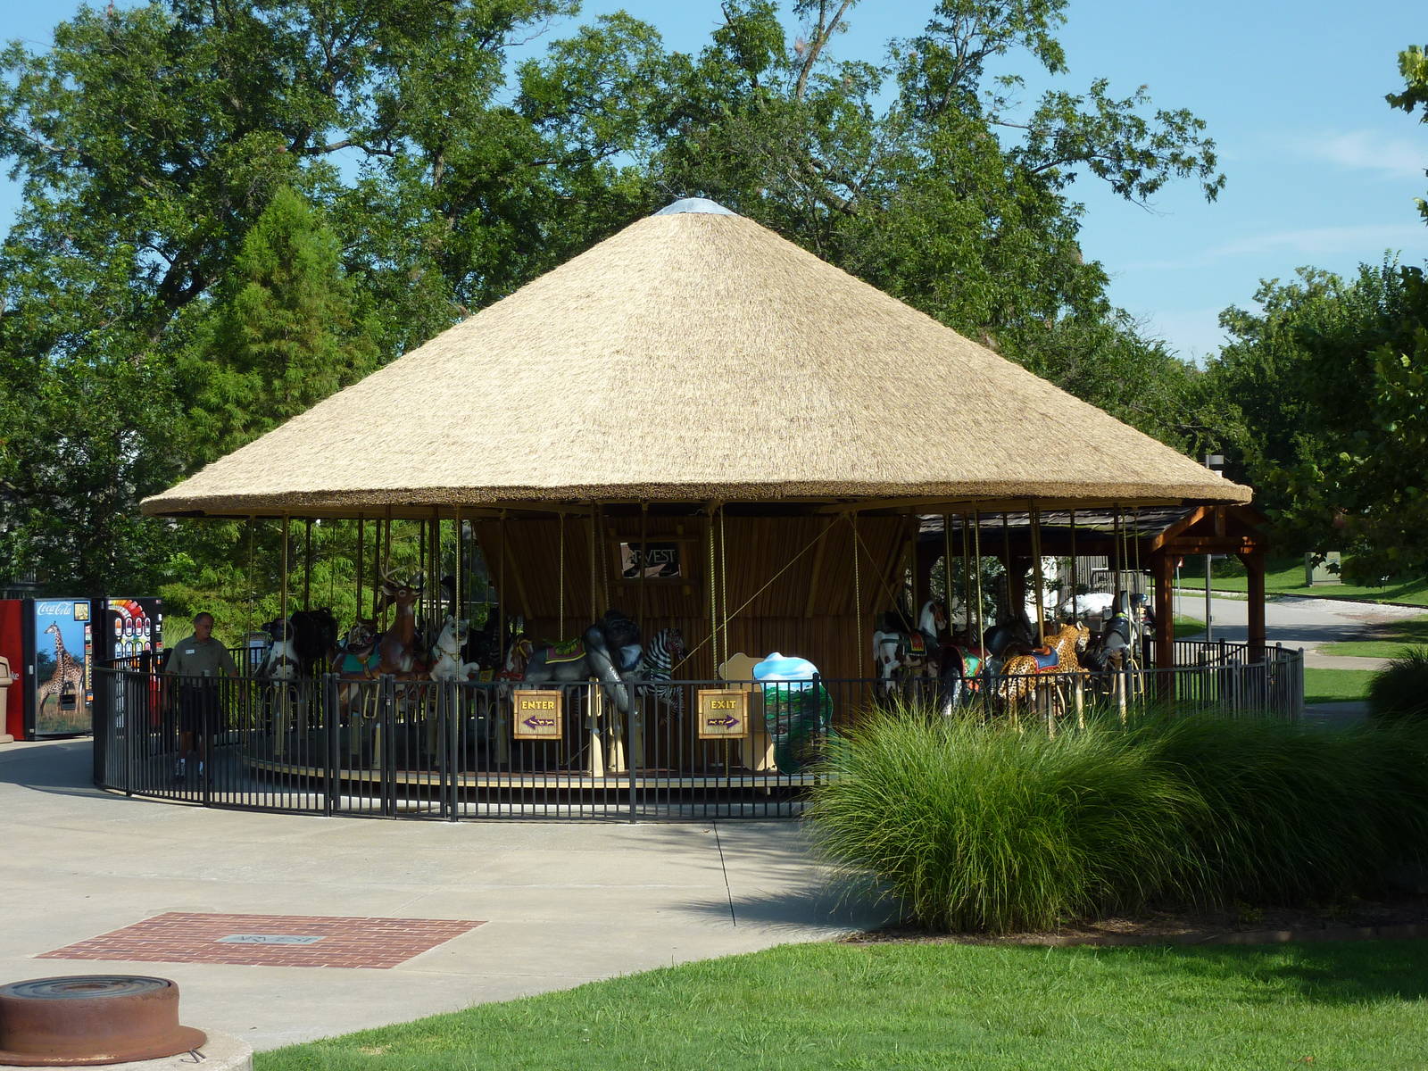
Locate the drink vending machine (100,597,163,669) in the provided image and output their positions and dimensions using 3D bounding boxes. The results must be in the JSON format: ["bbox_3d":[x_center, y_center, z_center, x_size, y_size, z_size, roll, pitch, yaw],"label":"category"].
[{"bbox_3d":[-8.521,1.839,34.683,0.850,1.920,0.970,-1,-1,38],"label":"drink vending machine"}]

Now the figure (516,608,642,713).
[{"bbox_3d":[-1.297,1.232,23.686,1.120,1.030,0.600,-1,-1,13],"label":"figure"}]

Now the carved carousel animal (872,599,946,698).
[{"bbox_3d":[2.100,1.242,26.186,0.370,1.060,1.080,-1,-1,41],"label":"carved carousel animal"}]

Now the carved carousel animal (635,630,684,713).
[{"bbox_3d":[-0.866,1.391,24.384,1.150,0.950,0.380,-1,-1,10],"label":"carved carousel animal"}]

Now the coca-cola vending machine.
[{"bbox_3d":[-9.267,1.833,33.743,0.850,1.920,0.970,-1,-1,38],"label":"coca-cola vending machine"}]

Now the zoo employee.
[{"bbox_3d":[-5.587,1.752,26.503,0.680,1.830,0.420,0,-1,-21],"label":"zoo employee"}]

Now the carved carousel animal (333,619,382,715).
[{"bbox_3d":[-3.747,1.390,25.584,0.480,0.980,1.150,0,-1,-37],"label":"carved carousel animal"}]

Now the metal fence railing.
[{"bbox_3d":[-0.172,2.000,28.379,13.700,1.290,13.700,0,-1,0],"label":"metal fence railing"}]

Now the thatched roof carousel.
[{"bbox_3d":[-0.194,-0.644,28.414,12.820,6.580,12.820,0,-1,0],"label":"thatched roof carousel"}]

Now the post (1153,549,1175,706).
[{"bbox_3d":[5.849,1.407,31.474,0.190,2.450,0.190,0,-1,-35],"label":"post"}]

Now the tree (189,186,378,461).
[{"bbox_3d":[-7.064,-1.443,40.023,4.200,8.600,4.200,0,-1,0],"label":"tree"}]

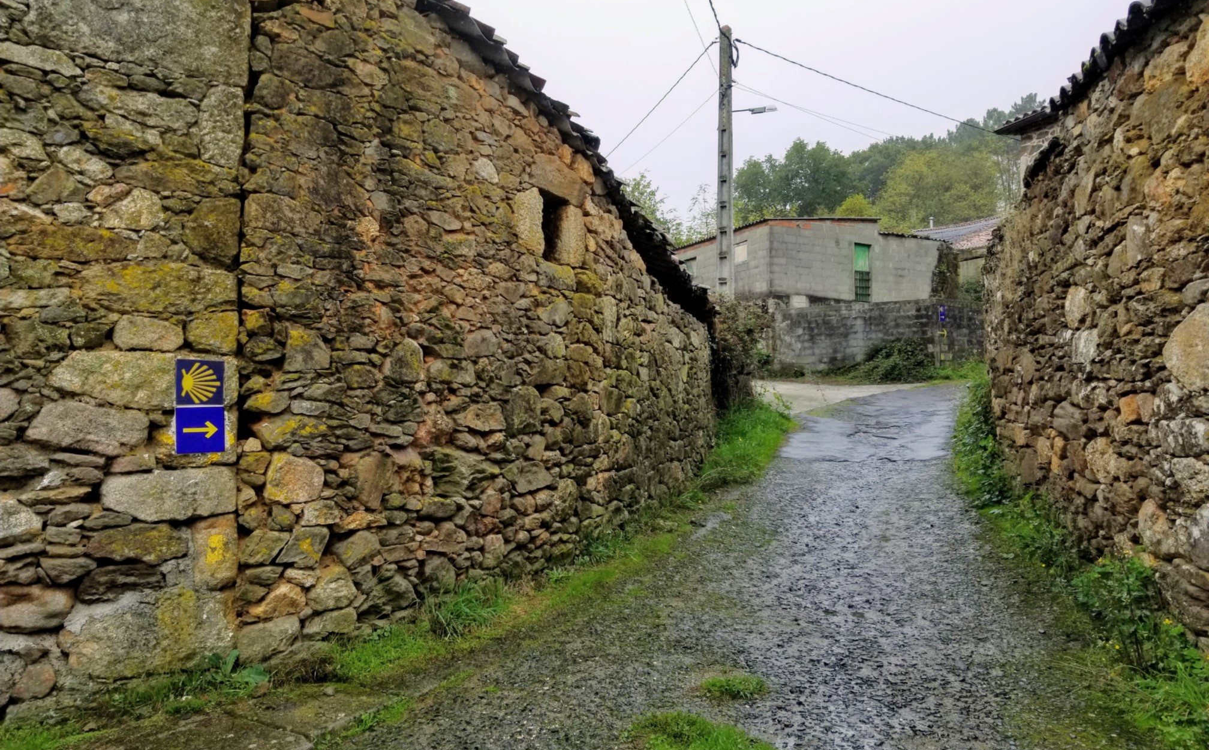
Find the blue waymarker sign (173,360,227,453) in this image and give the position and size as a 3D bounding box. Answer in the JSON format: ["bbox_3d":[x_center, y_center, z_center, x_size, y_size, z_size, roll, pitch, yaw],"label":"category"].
[{"bbox_3d":[-1.748,0.137,3.930,0.020,0.410,0.205,-1,-2,45],"label":"blue waymarker sign"}]

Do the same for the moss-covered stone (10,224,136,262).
[{"bbox_3d":[-2.185,-0.520,3.687,0.250,0.147,0.443,-1,-2,45],"label":"moss-covered stone"}]

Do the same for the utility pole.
[{"bbox_3d":[2.343,-3.323,17.600,0.250,6.881,0.270,-1,-2,27],"label":"utility pole"}]

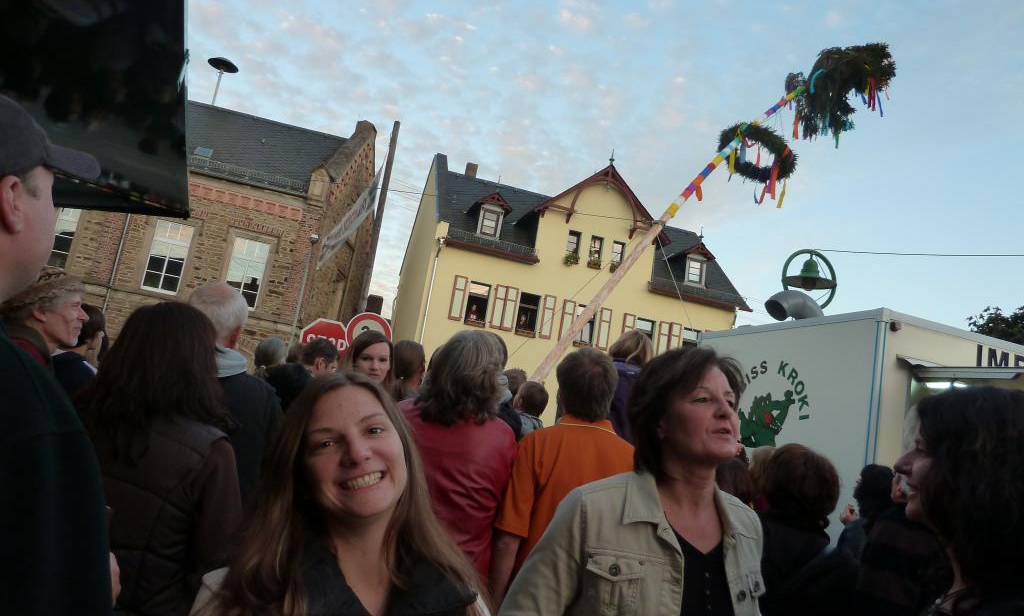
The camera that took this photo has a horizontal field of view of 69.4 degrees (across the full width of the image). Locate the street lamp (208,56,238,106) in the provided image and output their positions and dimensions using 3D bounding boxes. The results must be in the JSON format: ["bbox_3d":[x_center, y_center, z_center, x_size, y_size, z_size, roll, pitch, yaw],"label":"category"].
[{"bbox_3d":[-11.864,-9.181,29.968,1.200,2.130,1.200,12,-11,-11],"label":"street lamp"}]

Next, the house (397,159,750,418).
[{"bbox_3d":[1.618,1.280,33.373,13.125,13.000,11.500,12,-12,-14],"label":"house"}]

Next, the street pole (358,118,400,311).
[{"bbox_3d":[-3.236,-0.192,16.194,0.160,8.435,0.160,11,-11,-14],"label":"street pole"}]

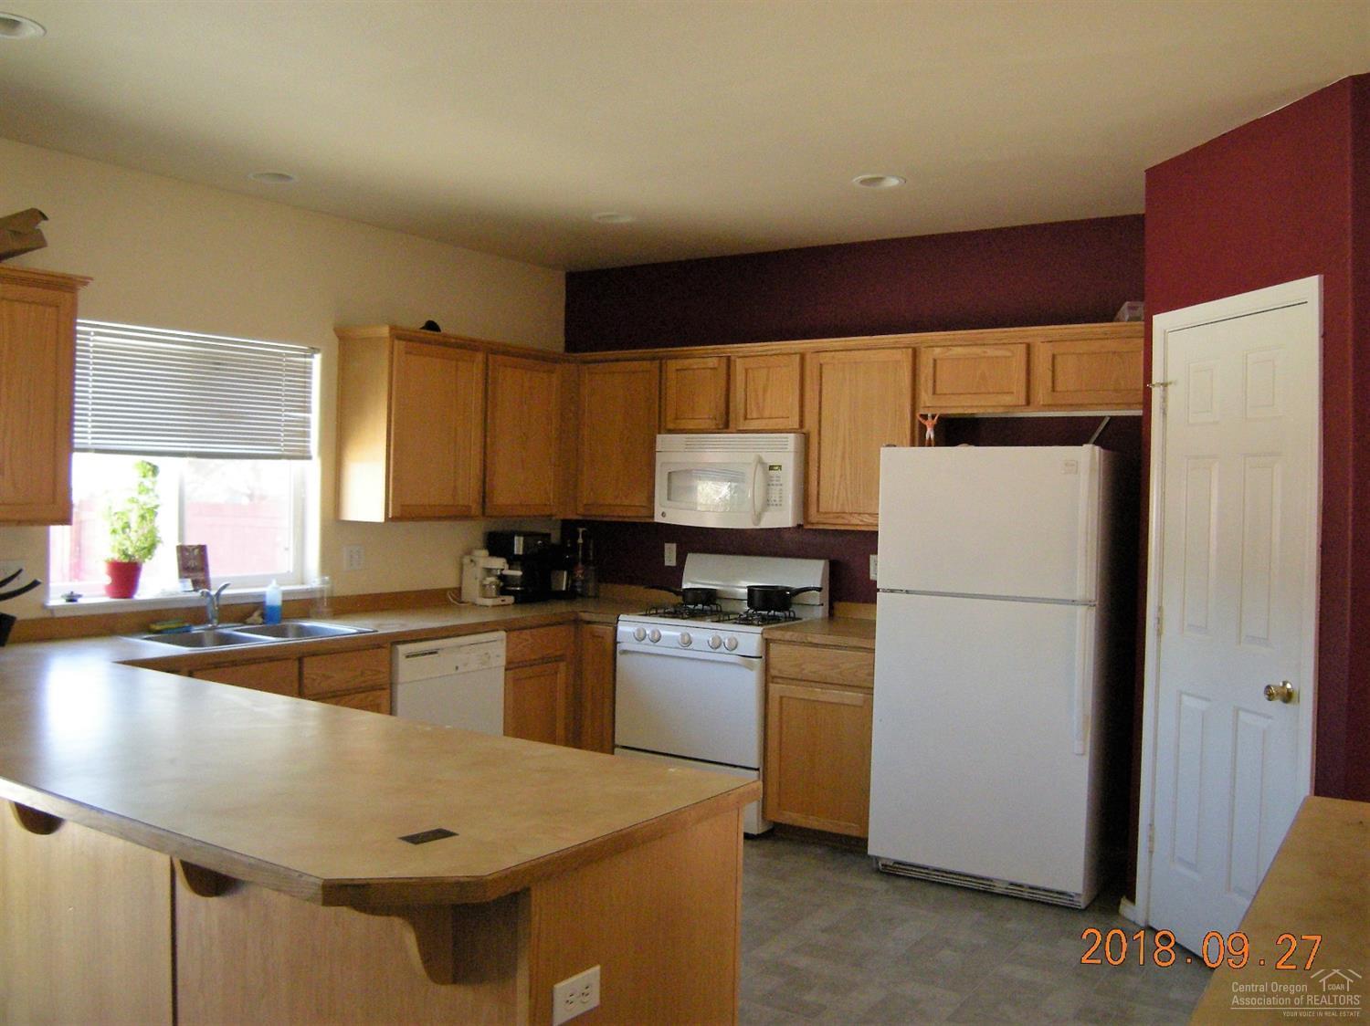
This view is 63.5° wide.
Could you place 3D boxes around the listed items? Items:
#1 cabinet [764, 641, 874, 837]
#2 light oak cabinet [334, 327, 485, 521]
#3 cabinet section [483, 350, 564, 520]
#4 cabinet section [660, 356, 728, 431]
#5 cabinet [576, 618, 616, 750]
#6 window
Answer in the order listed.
[{"bbox_3d":[0.726,0.920,4.731,0.523,0.780,0.610,2,1,34],"label":"cabinet"},{"bbox_3d":[-1.211,-0.381,4.978,0.346,0.821,0.599,2,2,34],"label":"light oak cabinet"},{"bbox_3d":[-0.897,-0.385,5.442,0.330,0.780,0.583,2,2,34],"label":"cabinet section"},{"bbox_3d":[0.132,-0.570,5.361,0.399,0.365,0.330,2,2,34],"label":"cabinet section"},{"bbox_3d":[-0.234,0.921,5.422,0.302,0.850,0.620,2,2,34],"label":"cabinet"},{"bbox_3d":[-1.924,-0.189,4.318,0.110,1.000,1.100,2,1,34],"label":"window"}]

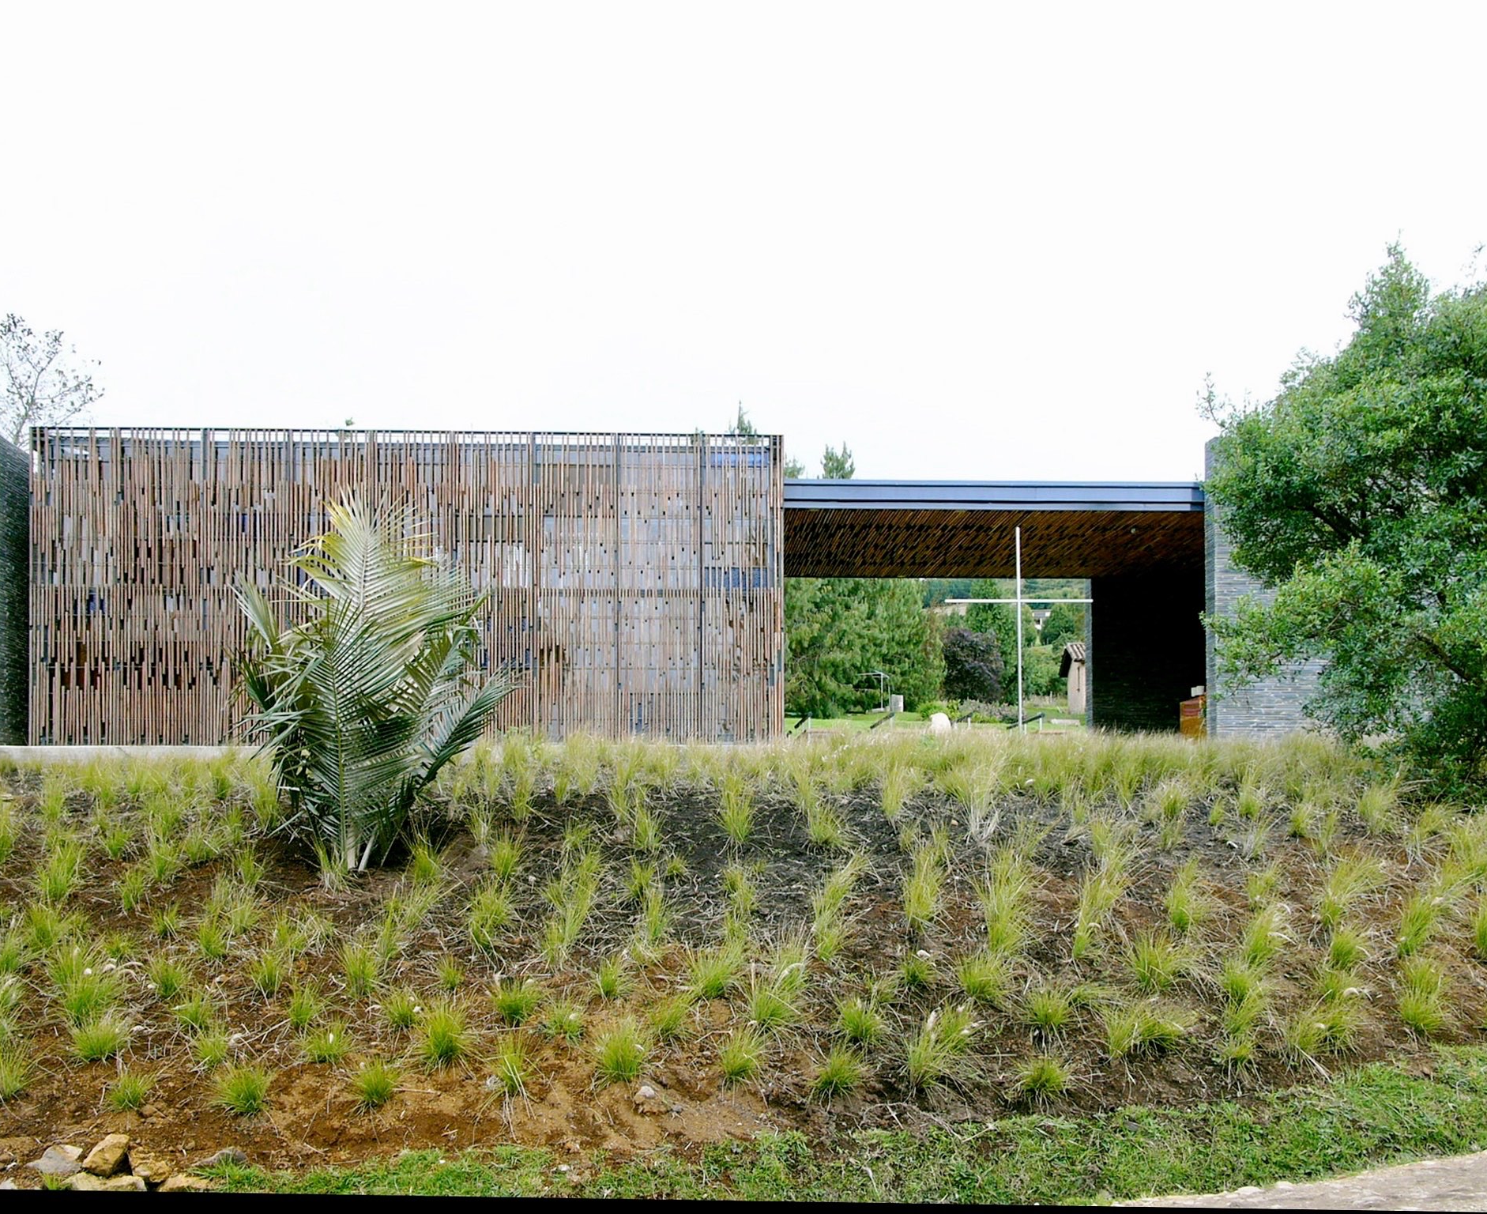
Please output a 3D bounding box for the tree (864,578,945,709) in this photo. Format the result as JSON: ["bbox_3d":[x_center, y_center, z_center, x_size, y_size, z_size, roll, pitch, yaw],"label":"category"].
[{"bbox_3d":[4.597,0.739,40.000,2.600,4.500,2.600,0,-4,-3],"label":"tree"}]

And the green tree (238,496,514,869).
[{"bbox_3d":[-3.101,0.633,11.800,2.300,3.150,2.200,0,-4,-3],"label":"green tree"}]

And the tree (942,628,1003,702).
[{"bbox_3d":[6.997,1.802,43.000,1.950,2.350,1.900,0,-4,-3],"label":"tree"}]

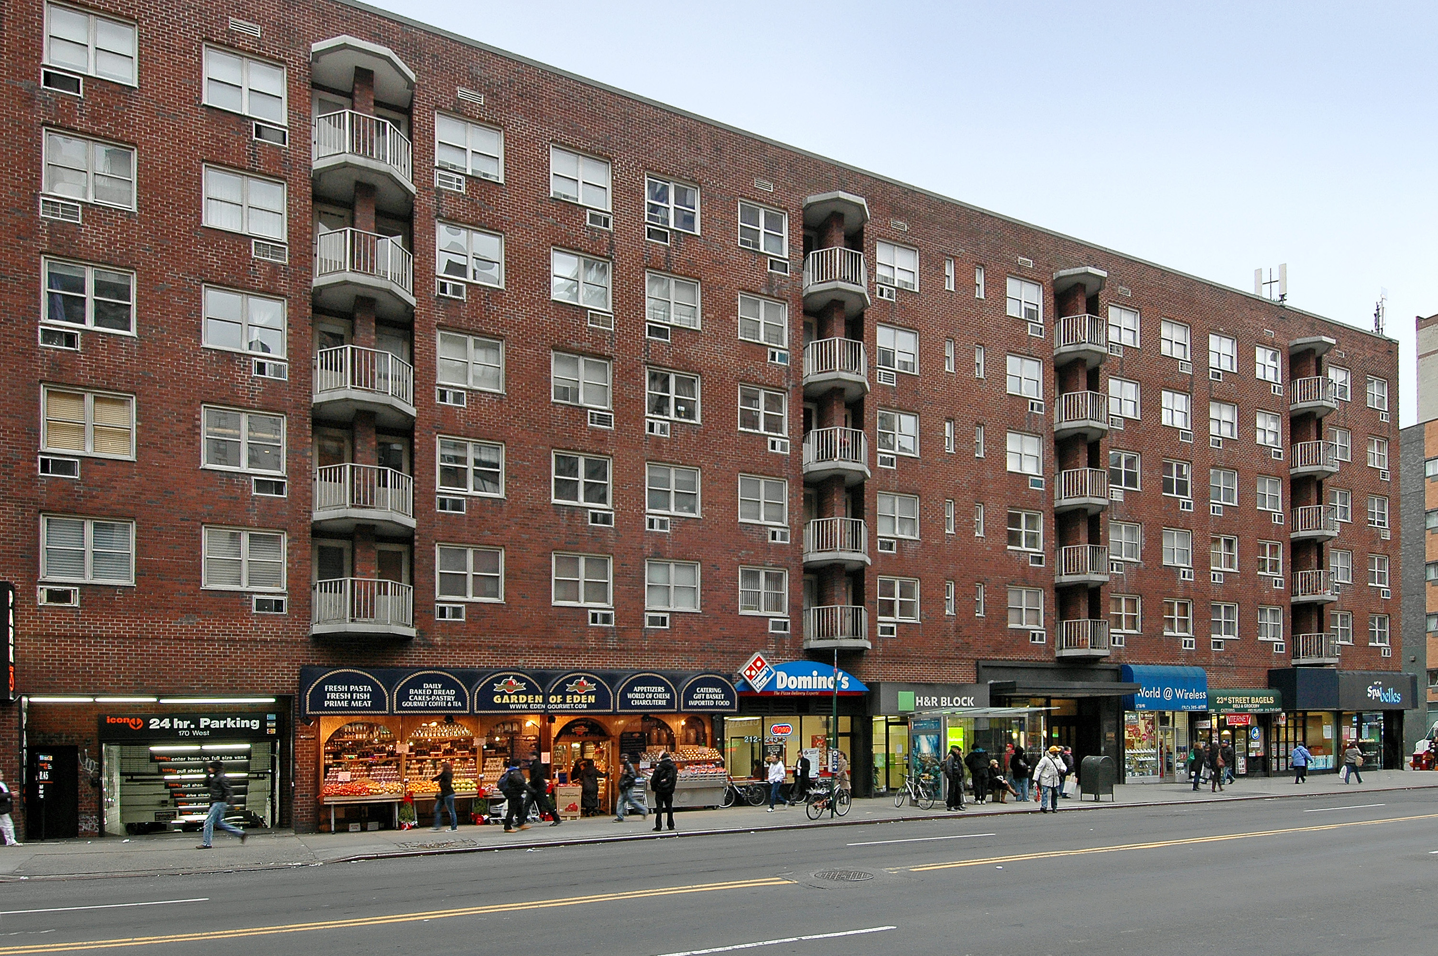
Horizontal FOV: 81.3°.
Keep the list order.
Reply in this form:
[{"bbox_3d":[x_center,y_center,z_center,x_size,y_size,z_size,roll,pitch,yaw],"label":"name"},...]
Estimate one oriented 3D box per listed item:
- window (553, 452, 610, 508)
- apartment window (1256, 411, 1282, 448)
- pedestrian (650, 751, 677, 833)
[{"bbox_3d":[-3.719,0.046,22.650,1.660,1.410,0.150,4,-6,-25],"label":"window"},{"bbox_3d":[22.778,-1.991,34.700,1.660,1.310,0.150,2,-6,-25],"label":"apartment window"},{"bbox_3d":[-1.268,7.218,19.300,0.600,1.863,0.400,4,-8,-27],"label":"pedestrian"}]

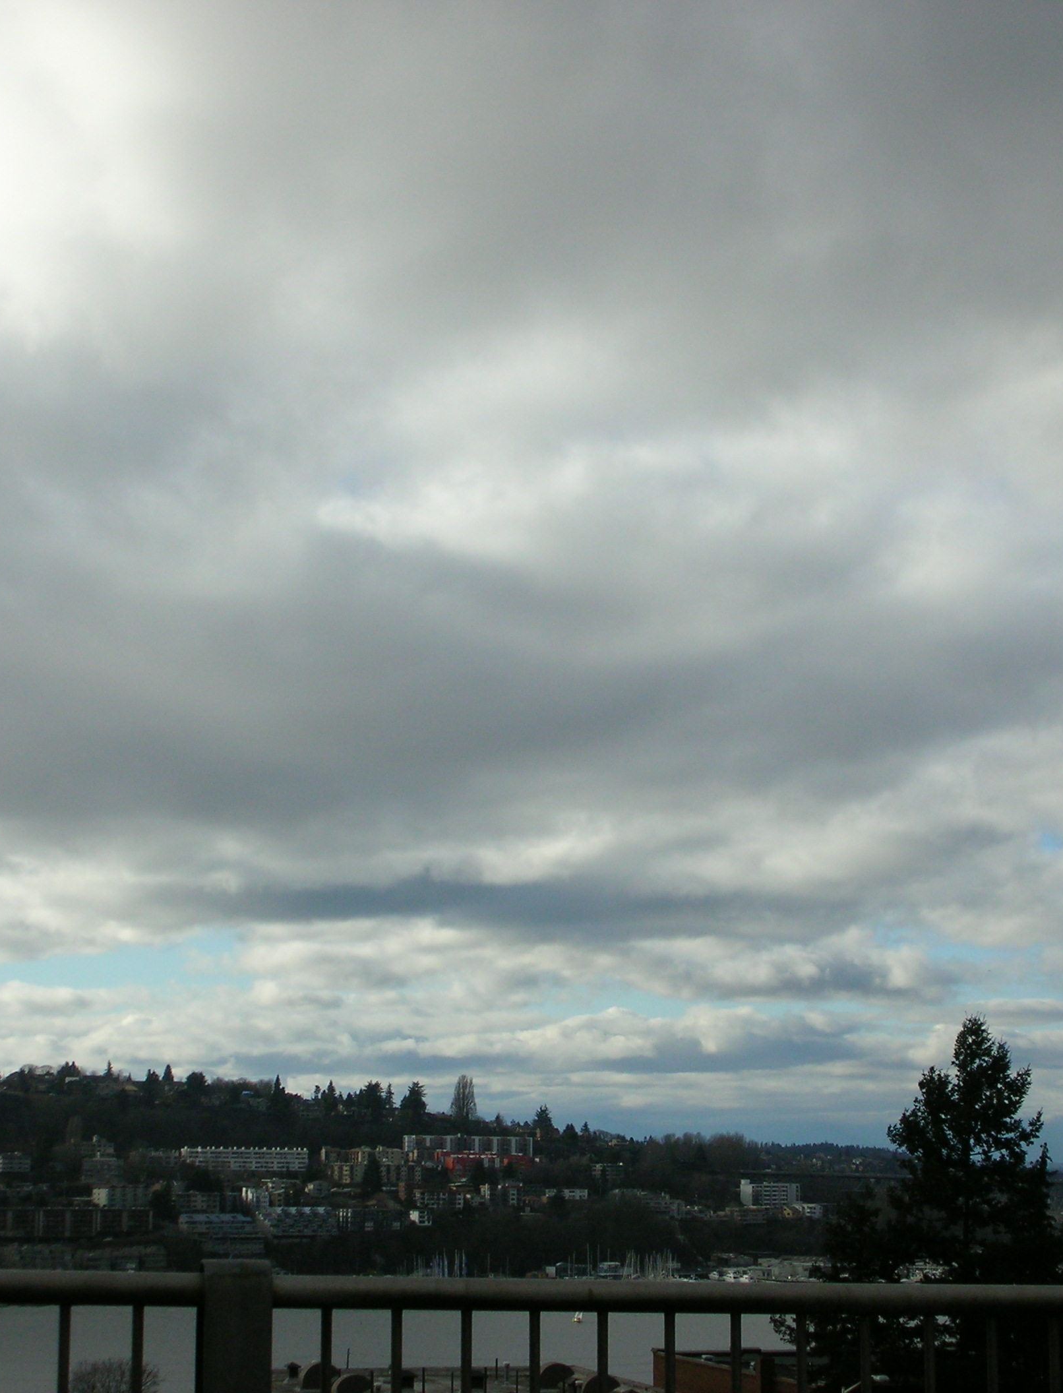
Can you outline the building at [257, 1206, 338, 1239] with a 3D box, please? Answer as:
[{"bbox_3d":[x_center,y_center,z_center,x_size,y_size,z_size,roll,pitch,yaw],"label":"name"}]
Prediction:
[{"bbox_3d":[-127.600,286.710,1548.520,39.260,16.500,20.000,5,-10,-25],"label":"building"}]

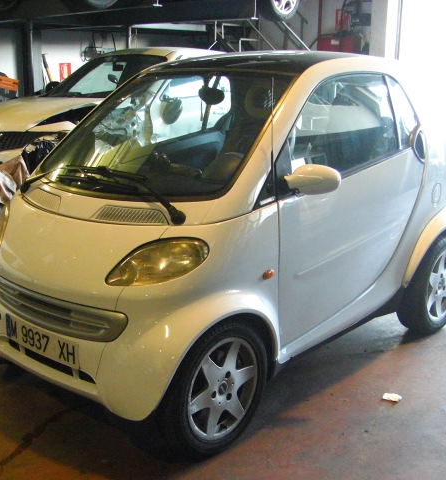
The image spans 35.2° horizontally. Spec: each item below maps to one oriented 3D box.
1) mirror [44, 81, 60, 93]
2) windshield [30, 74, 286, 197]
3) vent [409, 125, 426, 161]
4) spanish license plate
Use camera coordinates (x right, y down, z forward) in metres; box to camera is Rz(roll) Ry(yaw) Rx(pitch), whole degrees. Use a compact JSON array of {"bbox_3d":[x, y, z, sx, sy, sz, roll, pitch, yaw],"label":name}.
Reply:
[{"bbox_3d":[-1.894,-1.698,7.850,0.220,0.160,0.130,10,17,36],"label":"mirror"},{"bbox_3d":[-0.282,-0.513,3.189,1.270,0.110,0.820,12,58,40],"label":"windshield"},{"bbox_3d":[1.024,-0.500,3.679,0.070,0.200,0.180,12,18,40],"label":"vent"},{"bbox_3d":[-0.746,0.411,2.897,0.515,0.110,0.018,12,20,40],"label":"spanish license plate"}]

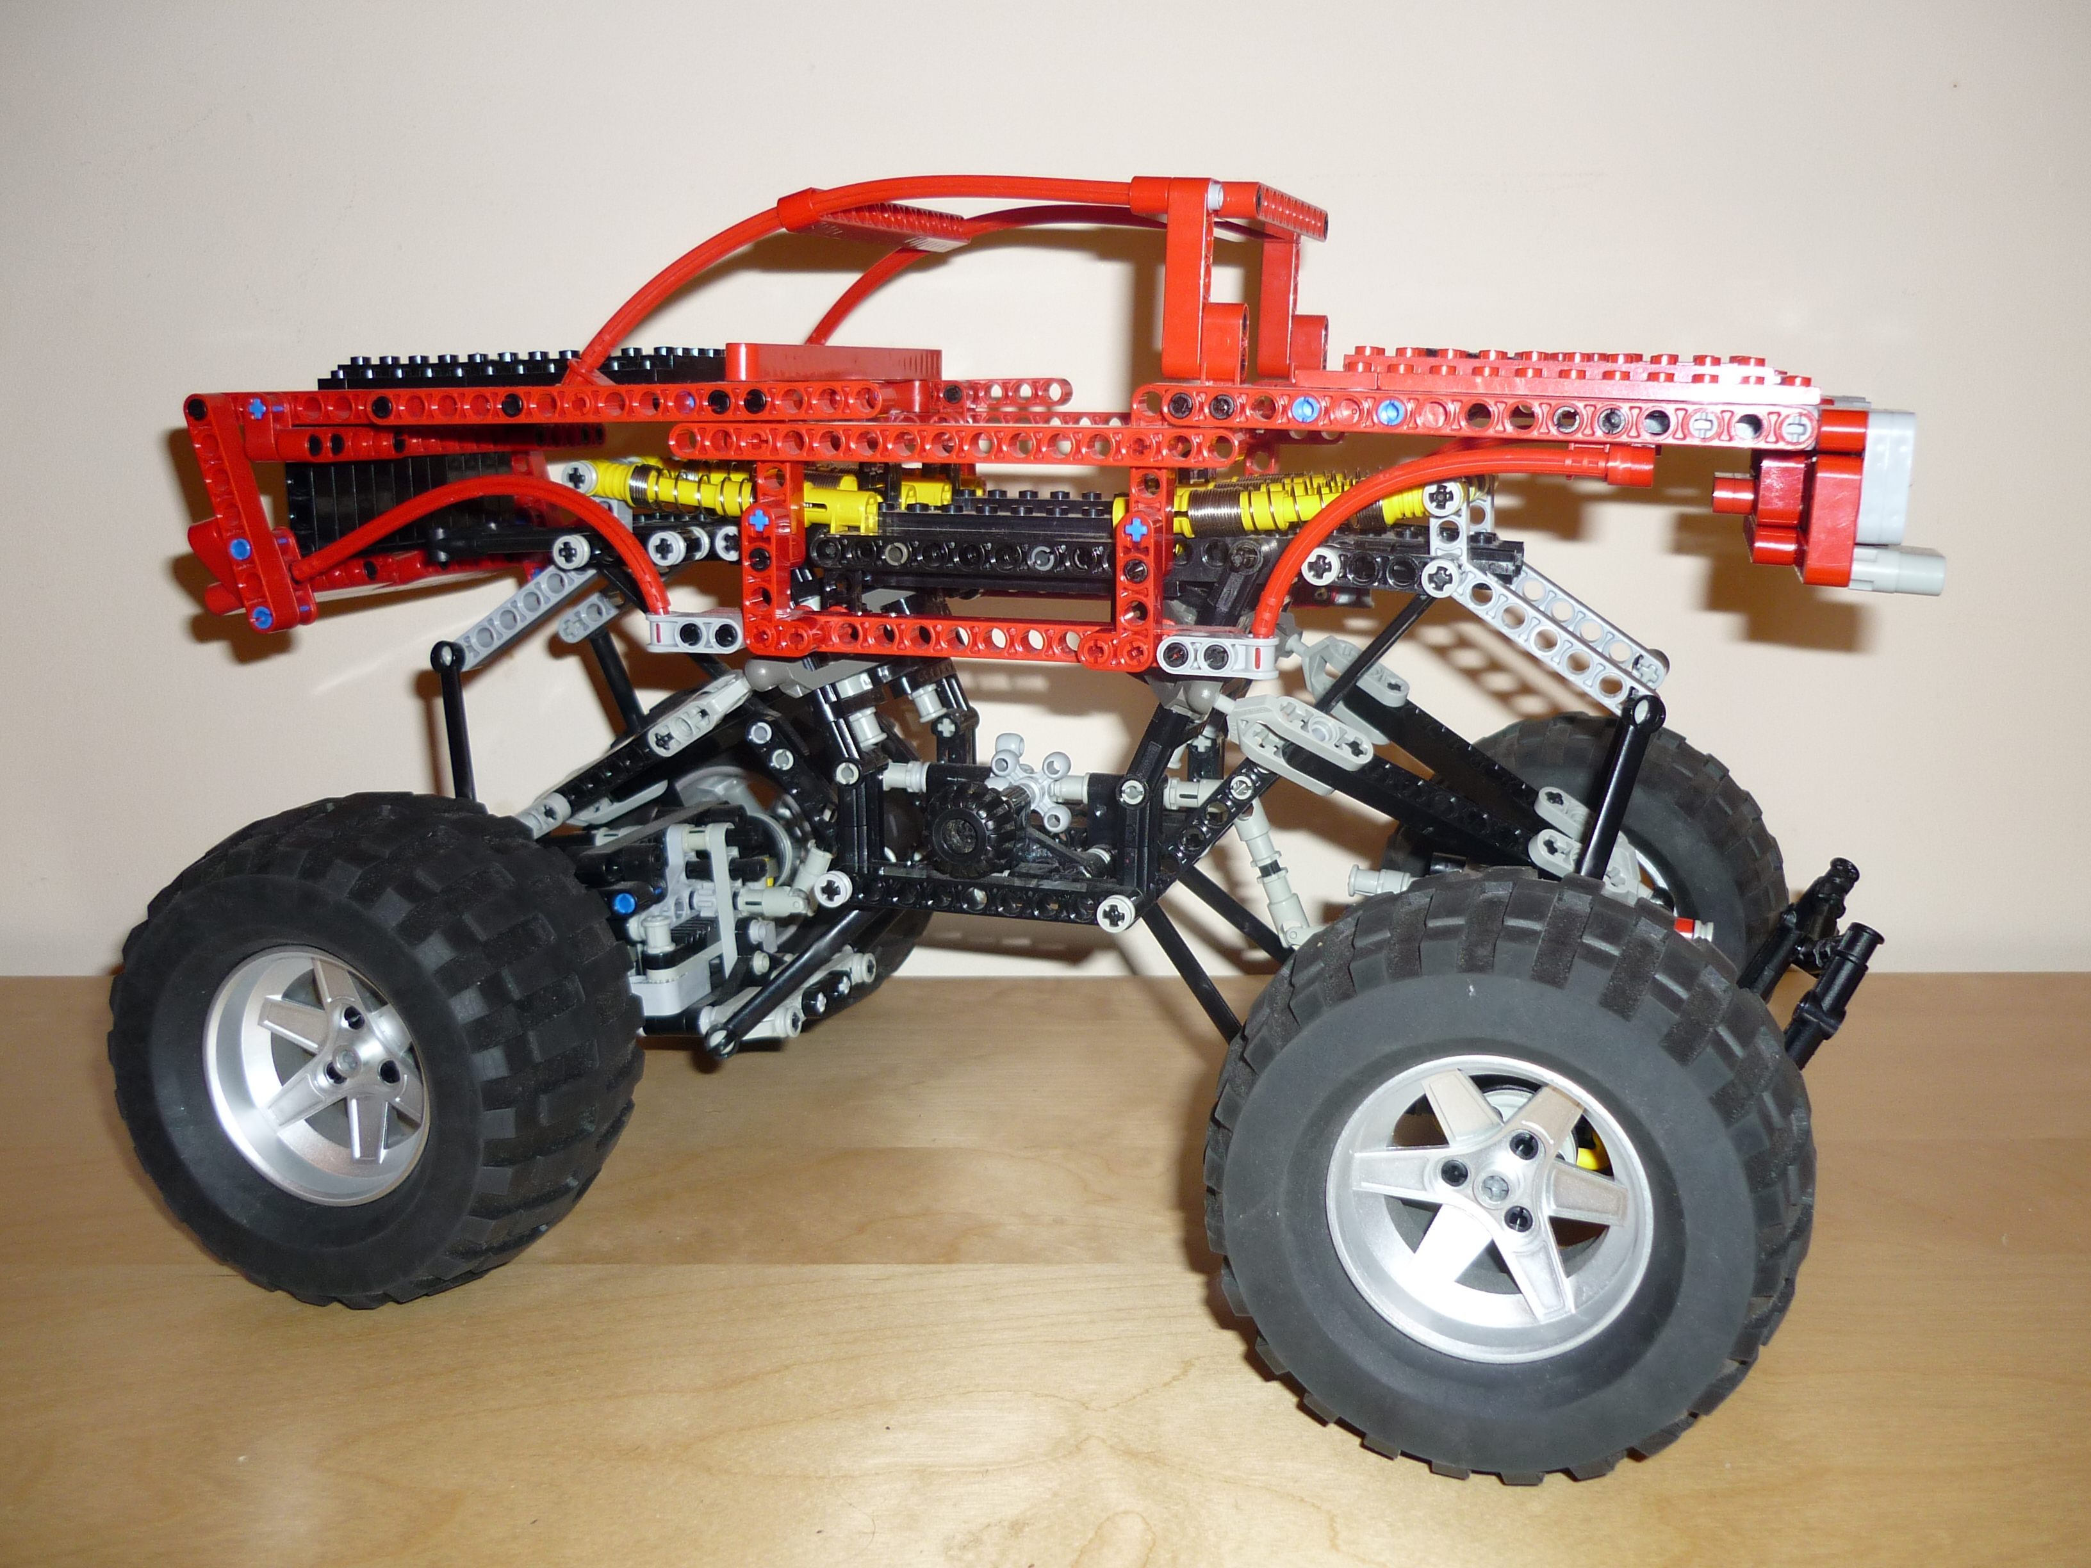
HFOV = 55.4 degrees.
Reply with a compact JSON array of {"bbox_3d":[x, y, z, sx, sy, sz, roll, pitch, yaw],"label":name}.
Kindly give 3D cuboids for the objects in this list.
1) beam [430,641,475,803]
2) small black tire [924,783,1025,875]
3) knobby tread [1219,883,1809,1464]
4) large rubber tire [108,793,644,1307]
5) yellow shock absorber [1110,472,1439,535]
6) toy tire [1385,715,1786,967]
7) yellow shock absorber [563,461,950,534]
[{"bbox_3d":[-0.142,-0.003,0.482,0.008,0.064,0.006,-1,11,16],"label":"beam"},{"bbox_3d":[-0.017,0.010,0.446,0.021,0.021,0.013,3,12,15],"label":"small black tire"},{"bbox_3d":[0.084,0.070,0.366,0.107,0.107,0.053,4,12,19],"label":"knobby tread"},{"bbox_3d":[-0.143,0.056,0.430,0.107,0.107,0.053,4,12,20],"label":"large rubber tire"},{"bbox_3d":[0.048,-0.057,0.410,0.070,0.011,0.011,-1,11,15],"label":"yellow shock absorber"},{"bbox_3d":[0.146,0.034,0.547,0.107,0.107,0.053,3,12,13],"label":"toy tire"},{"bbox_3d":[-0.072,-0.064,0.442,0.078,0.011,0.011,9,13,13],"label":"yellow shock absorber"}]

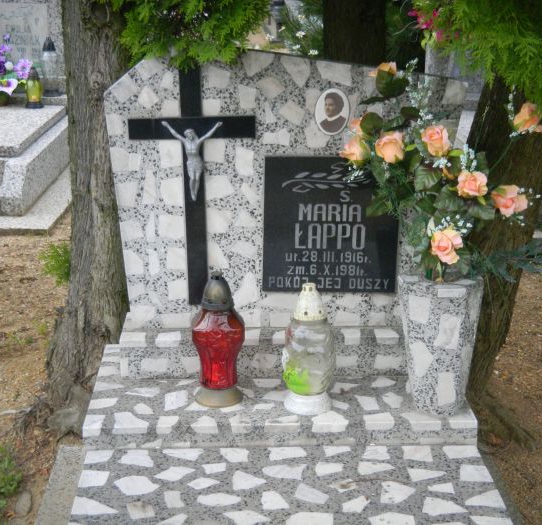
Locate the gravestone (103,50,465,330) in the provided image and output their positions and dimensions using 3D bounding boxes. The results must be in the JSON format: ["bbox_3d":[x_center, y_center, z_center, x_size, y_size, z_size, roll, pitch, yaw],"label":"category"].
[{"bbox_3d":[0.032,-0.171,2.564,0.803,0.657,0.075,0,18,-2],"label":"gravestone"}]

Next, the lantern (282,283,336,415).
[{"bbox_3d":[0.081,0.179,2.396,0.116,0.277,0.116,0,18,-2],"label":"lantern"}]

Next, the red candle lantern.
[{"bbox_3d":[-0.115,0.162,2.430,0.118,0.286,0.118,0,18,-2],"label":"red candle lantern"}]

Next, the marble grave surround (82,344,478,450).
[{"bbox_3d":[0.014,0.297,2.566,0.830,0.053,0.460,0,18,-2],"label":"marble grave surround"}]

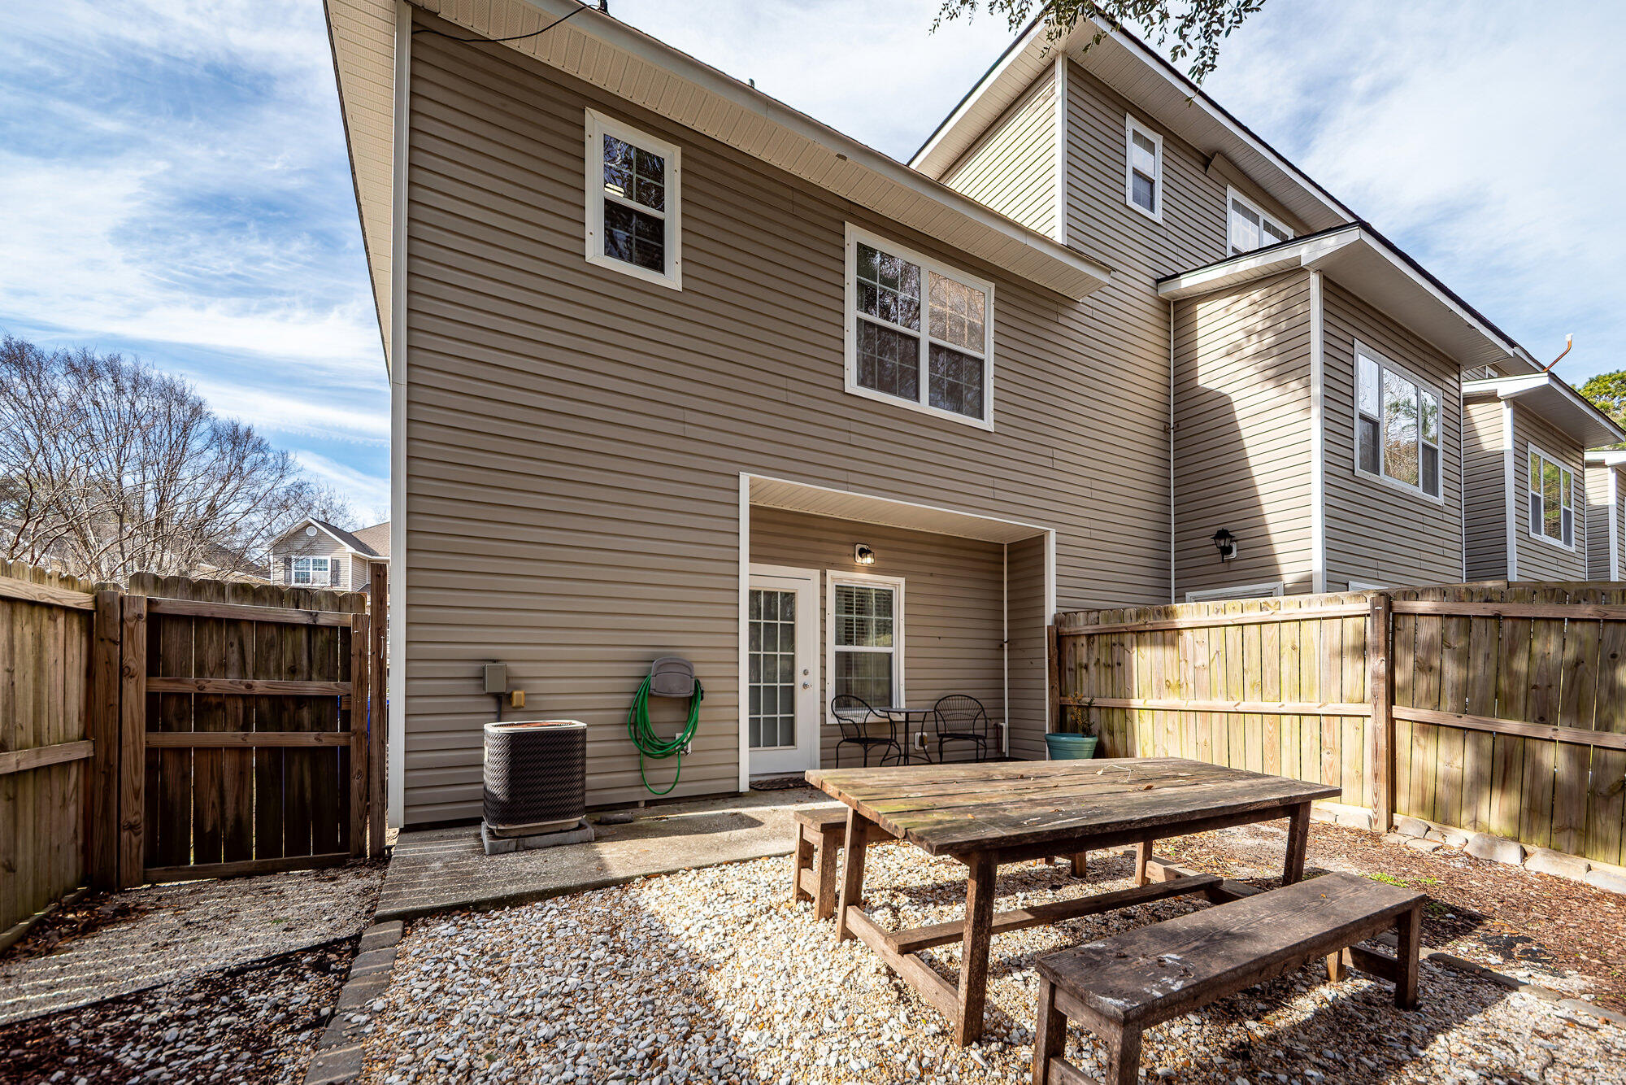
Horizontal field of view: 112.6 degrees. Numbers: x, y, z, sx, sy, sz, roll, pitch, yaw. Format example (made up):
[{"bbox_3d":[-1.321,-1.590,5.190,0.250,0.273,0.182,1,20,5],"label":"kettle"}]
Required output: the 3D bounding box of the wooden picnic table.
[{"bbox_3d":[1.422,1.581,2.717,2.850,0.730,0.910,7,-9,-29],"label":"wooden picnic table"}]

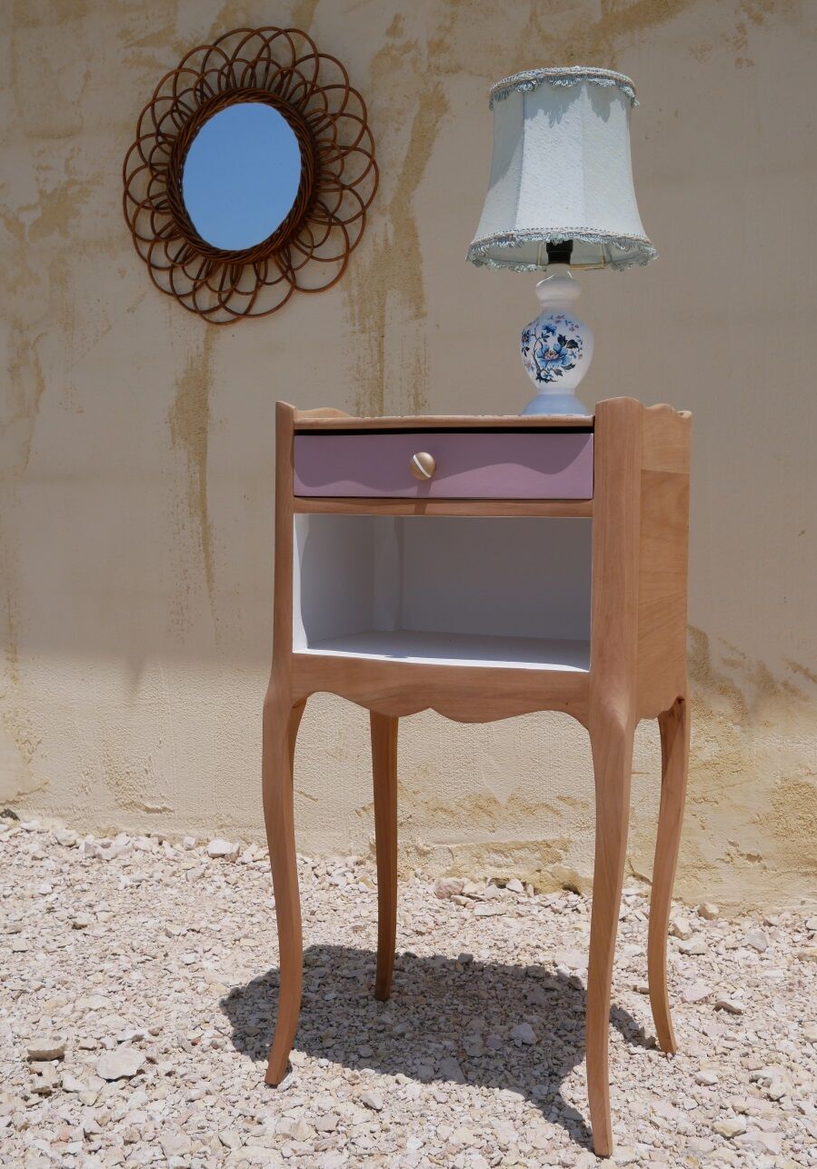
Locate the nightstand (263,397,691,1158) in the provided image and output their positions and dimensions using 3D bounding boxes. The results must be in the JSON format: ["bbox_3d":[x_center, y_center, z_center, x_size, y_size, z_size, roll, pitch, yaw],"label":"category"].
[{"bbox_3d":[0.077,0.171,1.448,0.402,0.723,0.304,2,4,23],"label":"nightstand"}]

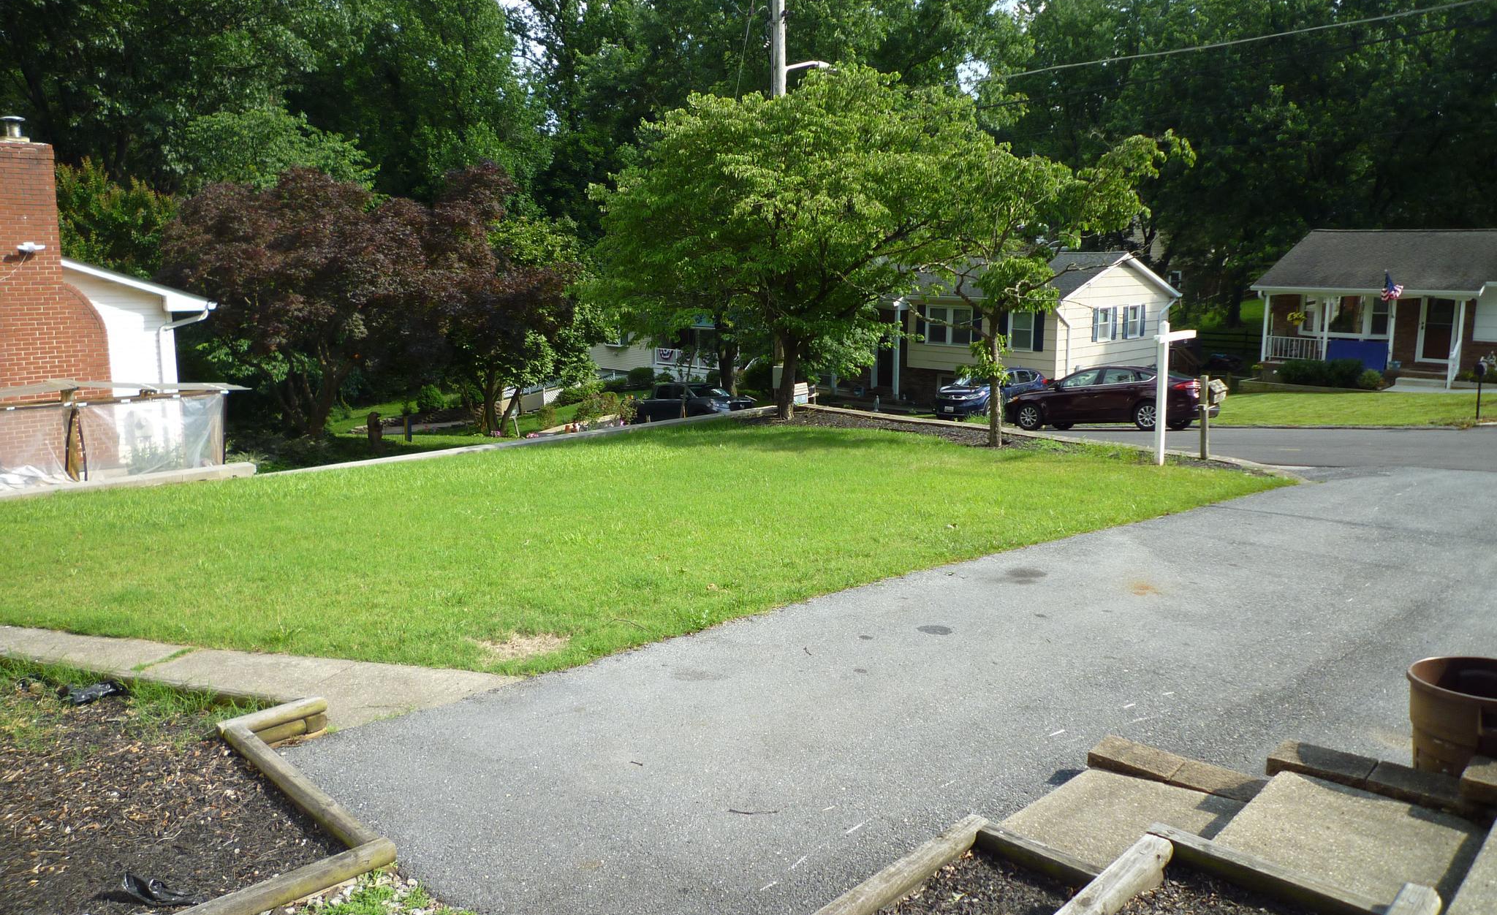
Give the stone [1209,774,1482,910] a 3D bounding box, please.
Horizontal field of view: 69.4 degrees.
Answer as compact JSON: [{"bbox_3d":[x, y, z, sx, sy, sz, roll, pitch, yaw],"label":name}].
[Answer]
[{"bbox_3d":[1.783,1.163,3.234,0.640,0.065,0.560,-9,13,-42],"label":"stone"}]

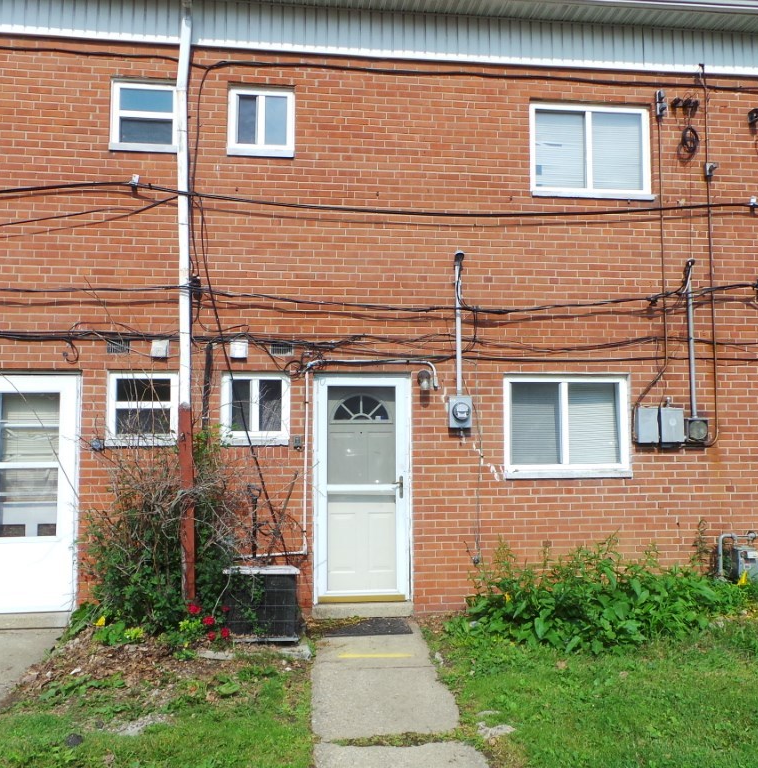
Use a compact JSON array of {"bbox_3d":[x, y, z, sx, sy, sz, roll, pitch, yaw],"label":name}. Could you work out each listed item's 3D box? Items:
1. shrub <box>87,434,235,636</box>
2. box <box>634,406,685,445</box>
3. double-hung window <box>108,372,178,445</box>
[{"bbox_3d":[-1.707,1.137,5.389,1.109,1.490,0.900,0,-3,-6],"label":"shrub"},{"bbox_3d":[2.584,0.379,6.251,0.450,0.335,0.110,0,-3,-6],"label":"box"},{"bbox_3d":[-2.053,0.222,5.958,0.615,0.630,0.090,0,-4,-6],"label":"double-hung window"}]

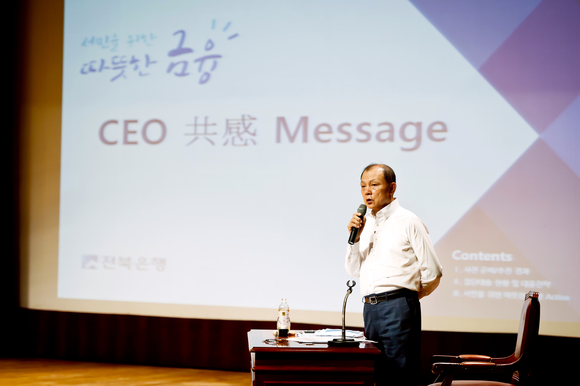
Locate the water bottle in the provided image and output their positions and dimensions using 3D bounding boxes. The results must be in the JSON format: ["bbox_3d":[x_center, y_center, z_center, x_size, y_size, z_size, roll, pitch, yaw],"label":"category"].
[{"bbox_3d":[-0.031,0.660,10.200,0.066,0.207,0.066,0,0,0],"label":"water bottle"}]

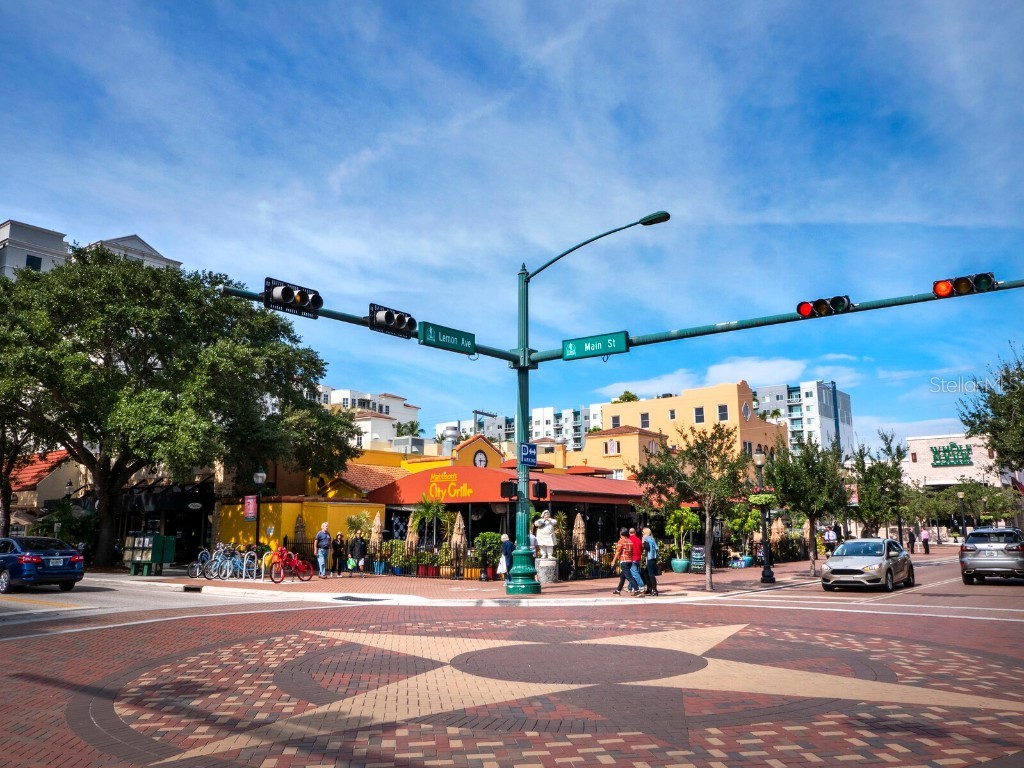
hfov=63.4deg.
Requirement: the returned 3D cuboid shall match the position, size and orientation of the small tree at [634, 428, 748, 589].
[{"bbox_3d":[5.111,3.474,23.715,3.207,4.746,3.047,-2,-10,8],"label":"small tree"}]

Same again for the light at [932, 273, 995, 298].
[{"bbox_3d":[8.591,-1.867,15.750,1.070,0.360,0.400,-8,-13,37],"label":"light"}]

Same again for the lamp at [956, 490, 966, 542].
[{"bbox_3d":[29.012,8.758,53.264,0.450,4.243,0.450,-8,-13,37],"label":"lamp"}]

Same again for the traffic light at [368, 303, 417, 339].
[{"bbox_3d":[-2.652,-1.396,18.350,0.420,0.585,1.270,-8,-13,37],"label":"traffic light"}]

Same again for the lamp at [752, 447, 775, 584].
[{"bbox_3d":[7.847,4.012,25.752,0.450,4.243,0.450,-8,-13,37],"label":"lamp"}]

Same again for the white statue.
[{"bbox_3d":[1.125,4.935,27.199,0.729,1.557,0.550,0,-10,-1],"label":"white statue"}]

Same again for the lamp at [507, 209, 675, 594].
[{"bbox_3d":[2.019,0.591,22.117,5.140,9.893,0.949,-7,-12,35],"label":"lamp"}]

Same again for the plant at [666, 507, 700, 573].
[{"bbox_3d":[6.760,6.213,33.086,1.369,2.571,1.309,0,-10,0],"label":"plant"}]

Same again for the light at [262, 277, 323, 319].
[{"bbox_3d":[-4.306,-1.677,16.250,0.420,0.585,1.270,-8,-13,37],"label":"light"}]

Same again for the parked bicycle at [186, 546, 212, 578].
[{"bbox_3d":[-10.278,6.059,28.294,0.600,1.060,1.720,-8,-13,37],"label":"parked bicycle"}]

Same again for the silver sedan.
[{"bbox_3d":[10.953,5.505,25.378,1.850,1.470,4.500,-8,-13,37],"label":"silver sedan"}]

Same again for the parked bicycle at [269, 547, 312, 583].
[{"bbox_3d":[-7.089,5.846,26.692,0.580,1.060,1.660,-8,-13,37],"label":"parked bicycle"}]

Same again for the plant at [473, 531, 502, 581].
[{"bbox_3d":[-0.845,5.932,28.610,0.979,1.648,0.928,0,-10,0],"label":"plant"}]

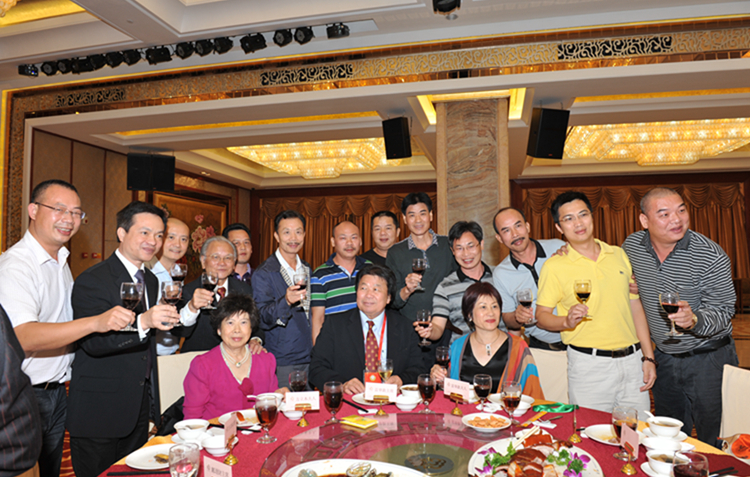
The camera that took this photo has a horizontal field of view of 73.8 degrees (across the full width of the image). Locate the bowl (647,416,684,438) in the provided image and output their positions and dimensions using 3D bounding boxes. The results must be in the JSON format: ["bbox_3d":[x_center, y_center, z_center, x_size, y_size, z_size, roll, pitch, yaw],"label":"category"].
[{"bbox_3d":[1.012,0.659,1.740,0.114,0.051,0.114,0,-3,0],"label":"bowl"}]

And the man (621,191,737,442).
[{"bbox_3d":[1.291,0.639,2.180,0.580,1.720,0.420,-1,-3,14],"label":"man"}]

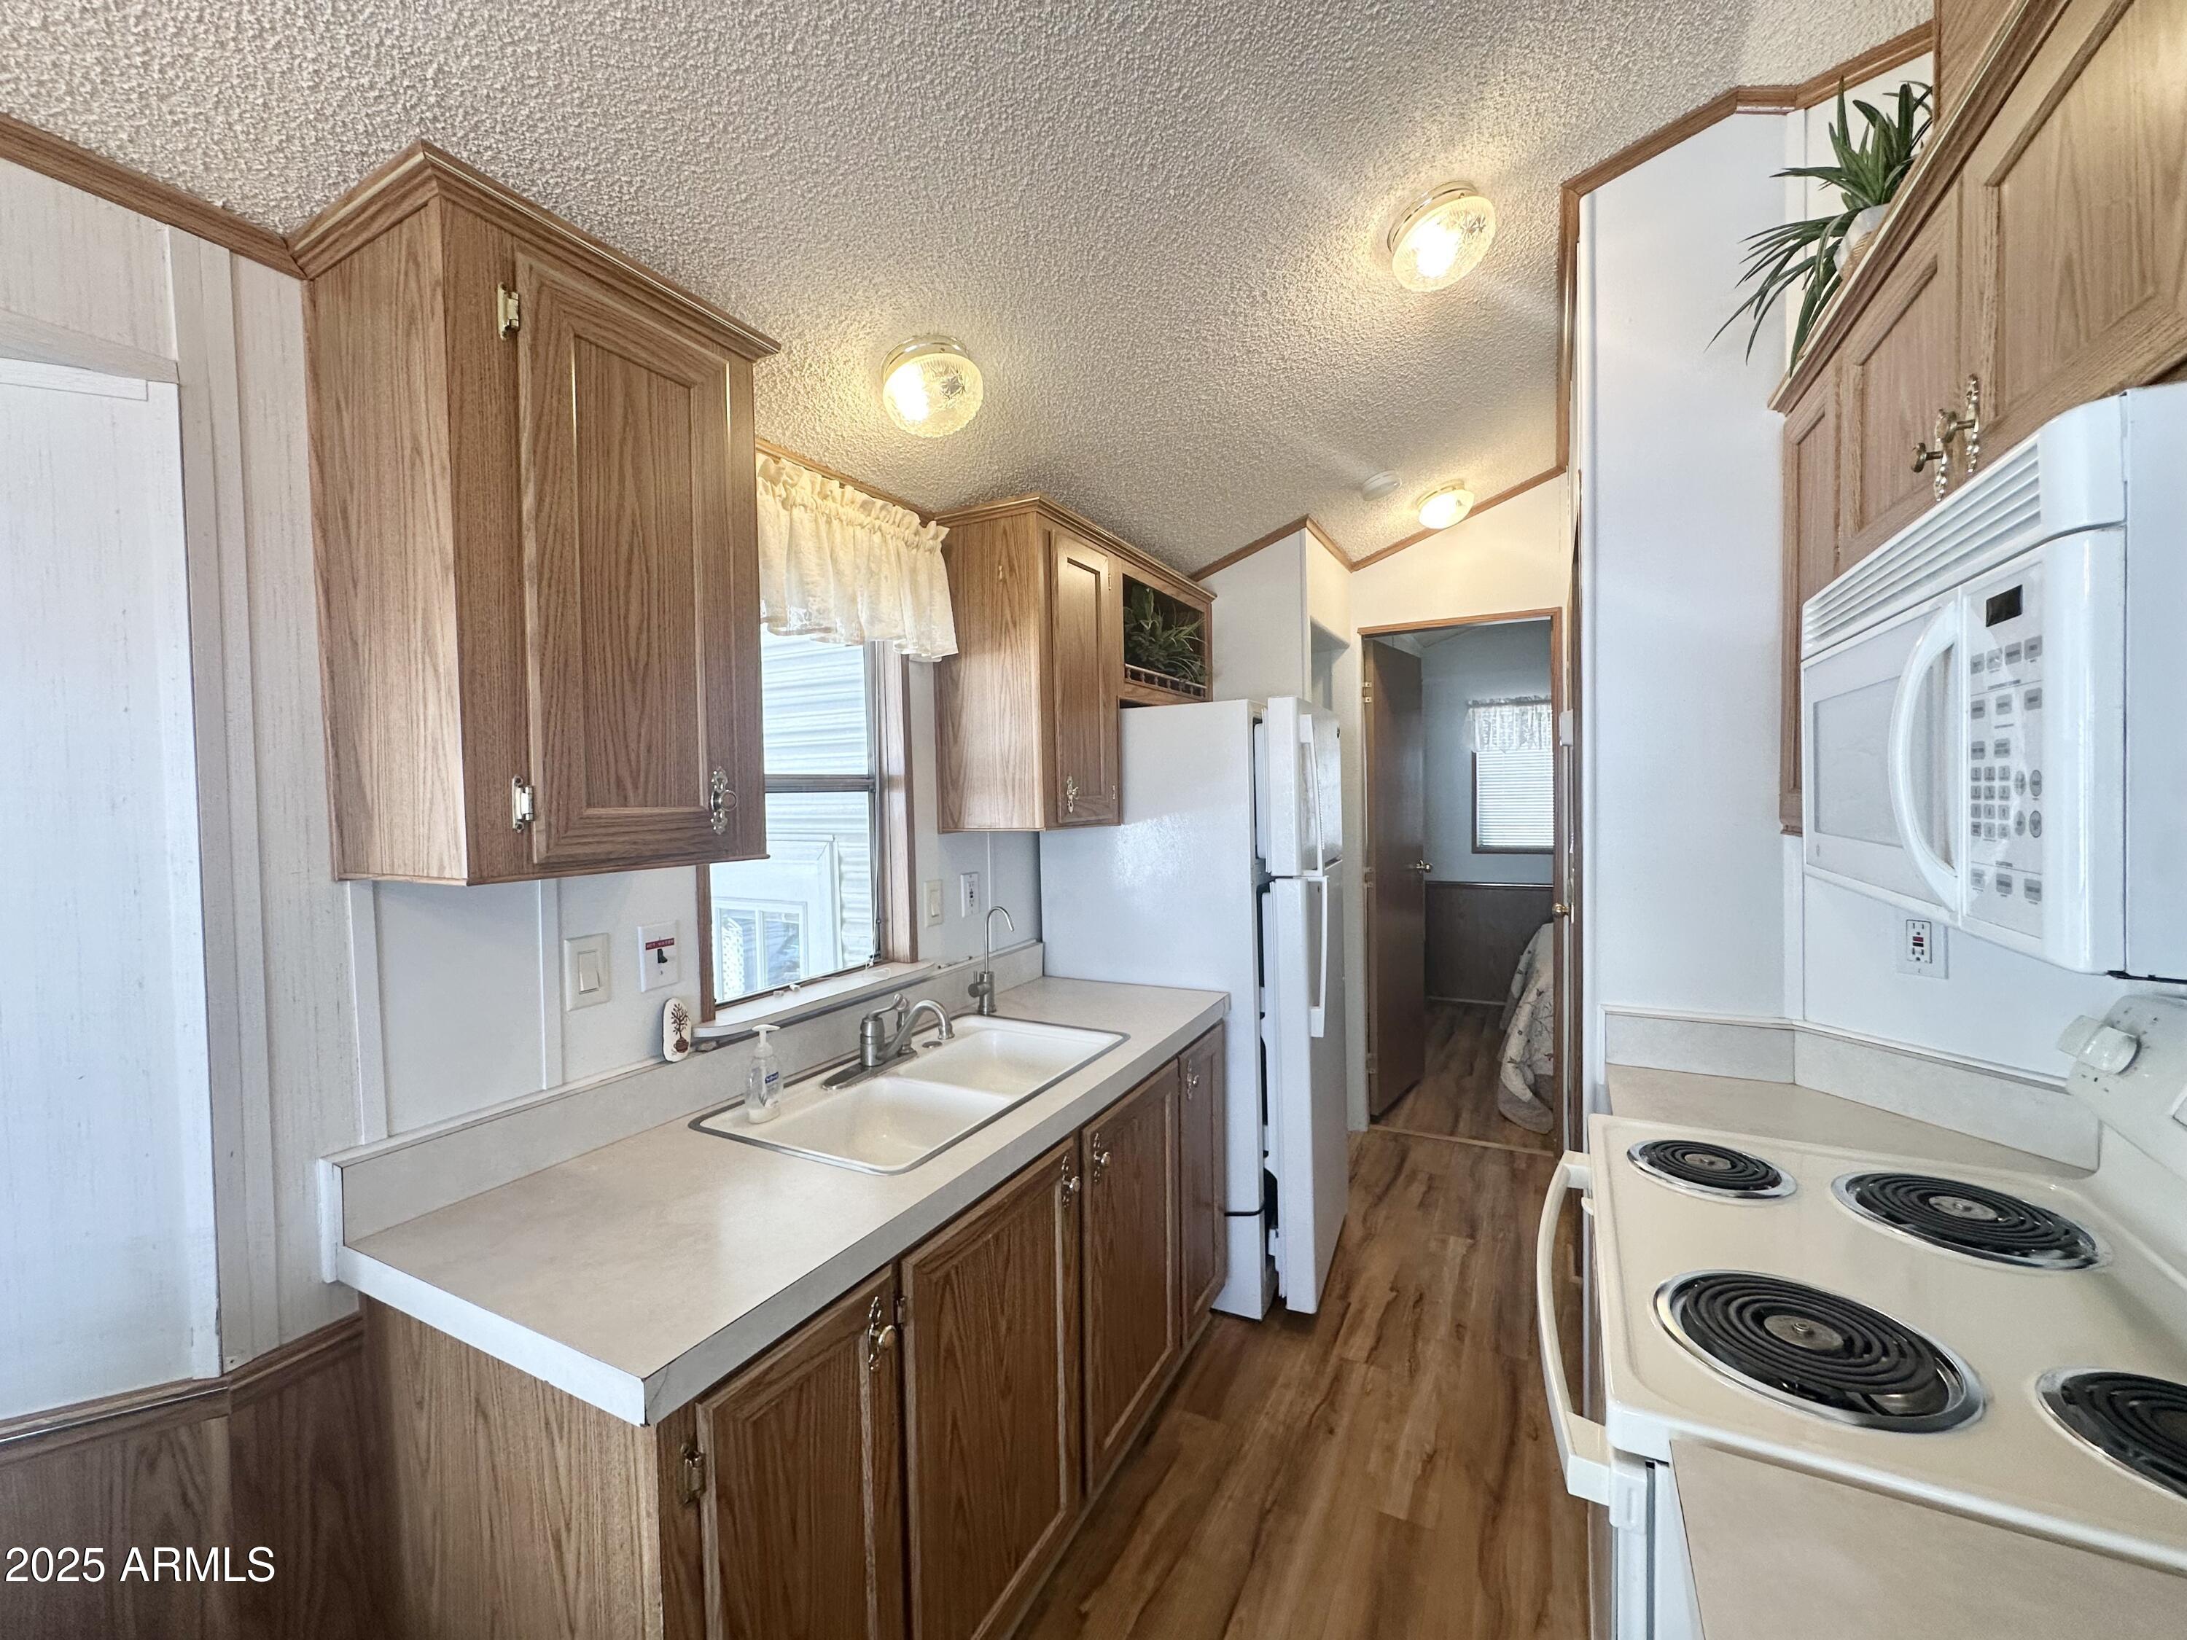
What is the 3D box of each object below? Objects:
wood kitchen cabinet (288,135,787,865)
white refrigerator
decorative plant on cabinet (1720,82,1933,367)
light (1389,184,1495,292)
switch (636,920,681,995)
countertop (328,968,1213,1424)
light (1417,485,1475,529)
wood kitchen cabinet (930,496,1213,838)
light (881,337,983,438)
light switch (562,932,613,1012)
[{"bbox_3d":[-0.733,-0.328,1.233,0.326,0.789,0.491,0,2,27],"label":"wood kitchen cabinet"},{"bbox_3d":[0.357,0.515,2.833,0.799,1.700,0.700,0,2,27],"label":"white refrigerator"},{"bbox_3d":[1.134,-0.902,1.333,0.301,0.372,0.284,0,2,27],"label":"decorative plant on cabinet"},{"bbox_3d":[0.674,-1.128,1.720,0.181,0.074,0.181,-20,-7,26],"label":"light"},{"bbox_3d":[-0.747,0.237,1.537,0.020,0.114,0.076,0,2,27],"label":"switch"},{"bbox_3d":[-0.292,0.529,1.772,0.592,0.044,1.778,0,2,27],"label":"countertop"},{"bbox_3d":[1.294,-1.149,3.246,0.181,0.083,0.181,-21,-7,26],"label":"light"},{"bbox_3d":[0.024,-0.392,2.747,0.326,0.800,1.278,0,2,27],"label":"wood kitchen cabinet"},{"bbox_3d":[-0.310,-0.829,1.706,0.180,0.083,0.180,-17,-7,-2],"label":"light"},{"bbox_3d":[-0.808,0.244,1.422,0.014,0.116,0.071,0,2,27],"label":"light switch"}]

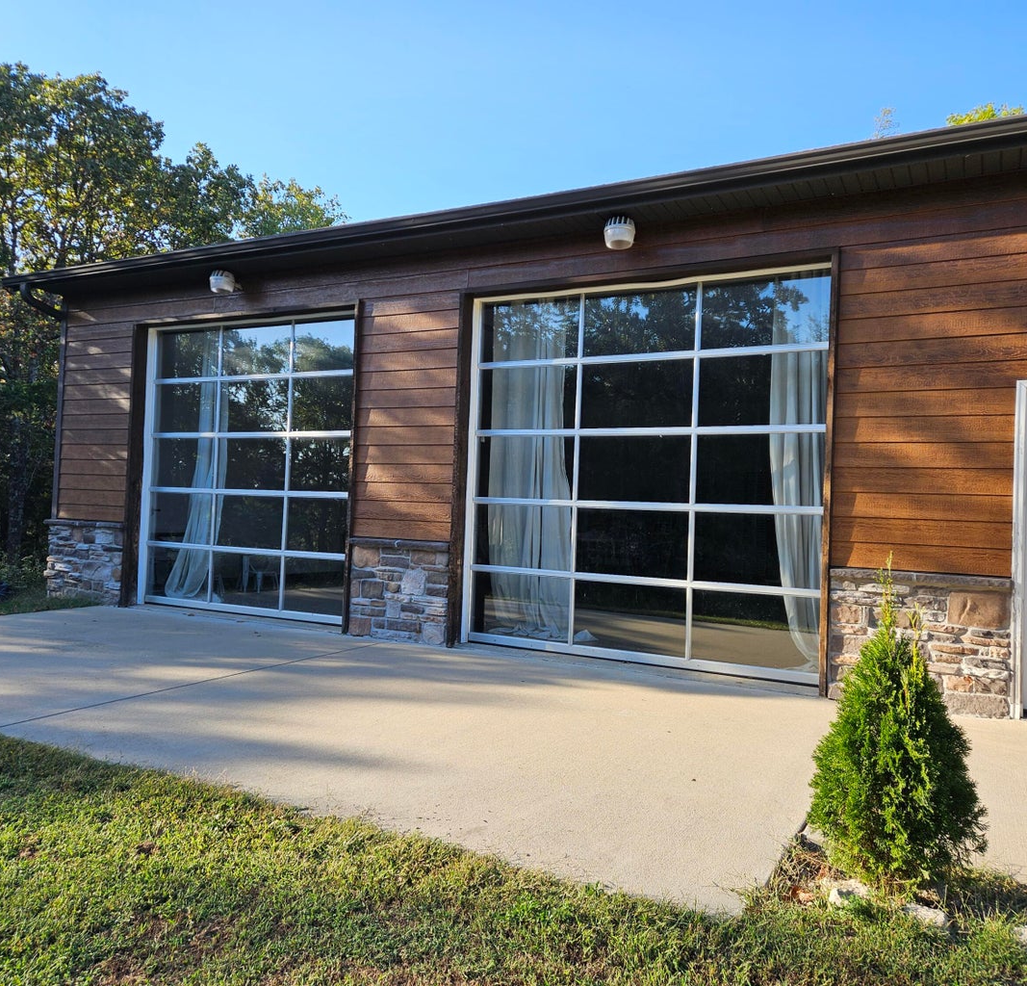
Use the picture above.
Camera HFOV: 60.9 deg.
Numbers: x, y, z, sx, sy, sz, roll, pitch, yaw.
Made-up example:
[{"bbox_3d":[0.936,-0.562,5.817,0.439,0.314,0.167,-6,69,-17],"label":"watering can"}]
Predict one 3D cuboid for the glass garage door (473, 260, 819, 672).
[{"bbox_3d":[0.949,-0.165,7.039,3.030,3.065,0.100,1,-1,28],"label":"glass garage door"}]

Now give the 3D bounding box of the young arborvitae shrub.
[{"bbox_3d":[1.423,0.841,3.196,0.630,1.170,0.620,1,-1,28],"label":"young arborvitae shrub"}]

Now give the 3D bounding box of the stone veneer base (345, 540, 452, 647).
[{"bbox_3d":[-1.019,0.869,7.882,1.076,0.897,0.110,1,-1,28],"label":"stone veneer base"}]

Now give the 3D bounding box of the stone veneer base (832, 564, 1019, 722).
[{"bbox_3d":[2.730,0.996,5.922,1.121,0.907,0.110,1,-1,28],"label":"stone veneer base"}]

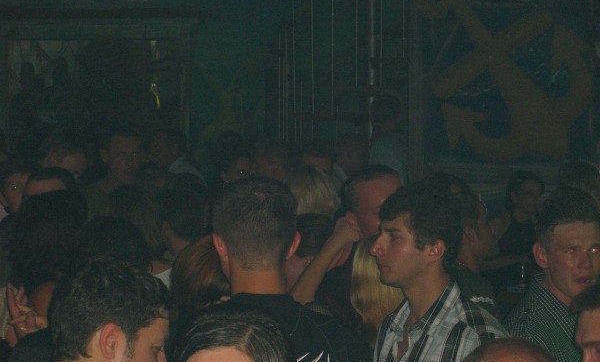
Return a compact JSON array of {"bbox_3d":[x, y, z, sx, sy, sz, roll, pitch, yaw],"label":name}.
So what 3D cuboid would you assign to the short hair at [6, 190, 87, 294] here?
[{"bbox_3d":[-0.641,0.156,5.000,0.200,0.260,0.220,0,3,-6],"label":"short hair"}]

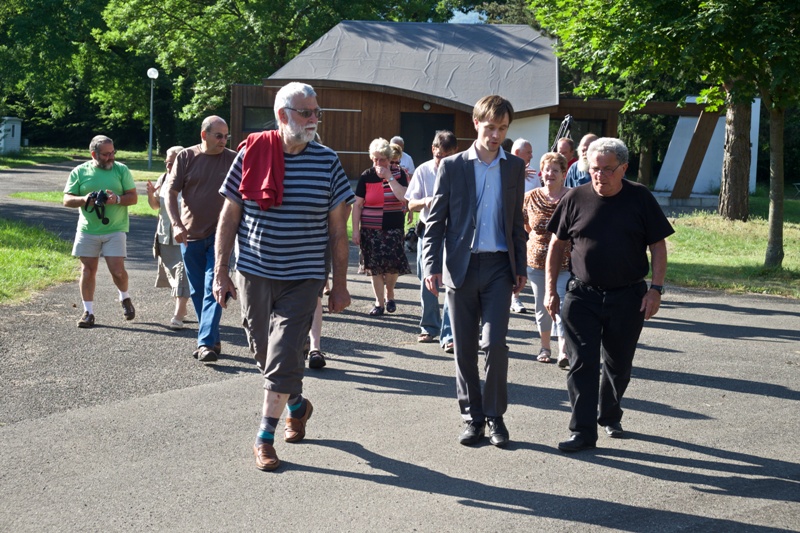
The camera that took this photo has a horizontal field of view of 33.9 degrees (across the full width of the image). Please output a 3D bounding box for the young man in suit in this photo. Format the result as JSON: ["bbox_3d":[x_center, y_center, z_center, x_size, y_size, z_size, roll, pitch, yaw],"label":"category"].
[{"bbox_3d":[0.375,0.016,6.800,0.540,1.830,0.480,1,5,-7],"label":"young man in suit"}]

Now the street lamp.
[{"bbox_3d":[-10.385,-6.241,55.000,0.500,4.250,0.500,2,5,0],"label":"street lamp"}]

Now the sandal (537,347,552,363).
[{"bbox_3d":[1.070,0.650,9.700,0.100,0.090,0.250,3,6,13],"label":"sandal"}]

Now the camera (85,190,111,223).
[{"bbox_3d":[-2.504,-0.489,10.850,0.200,0.270,0.150,0,6,-14],"label":"camera"}]

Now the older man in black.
[{"bbox_3d":[1.110,0.116,6.900,0.660,1.640,0.620,3,6,15],"label":"older man in black"}]

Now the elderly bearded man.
[{"bbox_3d":[-0.591,0.024,6.450,0.680,1.850,0.800,1,6,-8],"label":"elderly bearded man"}]

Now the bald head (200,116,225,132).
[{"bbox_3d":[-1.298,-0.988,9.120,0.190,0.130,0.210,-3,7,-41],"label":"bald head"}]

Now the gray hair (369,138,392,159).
[{"bbox_3d":[-0.175,-1.067,11.850,0.210,0.180,0.220,3,6,9],"label":"gray hair"}]

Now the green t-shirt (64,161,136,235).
[{"bbox_3d":[-2.540,-0.586,11.100,0.630,0.620,0.380,0,6,-16],"label":"green t-shirt"}]

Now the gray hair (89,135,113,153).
[{"bbox_3d":[-2.525,-1.037,11.050,0.210,0.160,0.190,7,8,45],"label":"gray hair"}]

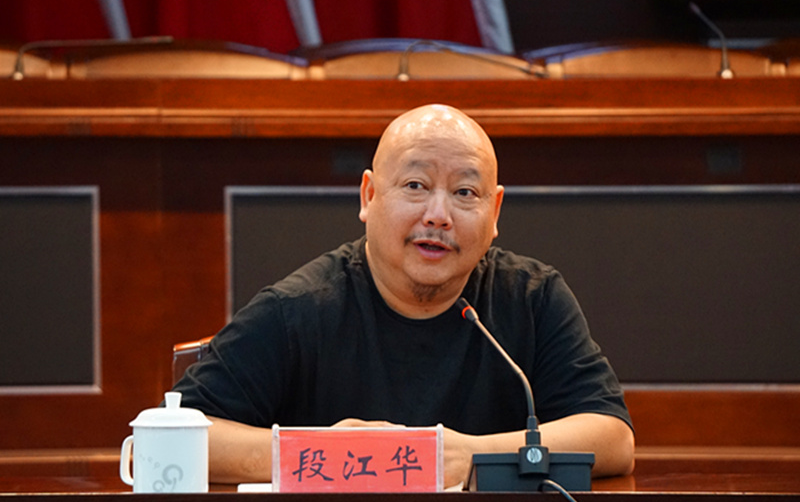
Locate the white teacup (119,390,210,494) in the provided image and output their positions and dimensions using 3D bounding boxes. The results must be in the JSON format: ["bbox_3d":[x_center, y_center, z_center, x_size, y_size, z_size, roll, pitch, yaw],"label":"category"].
[{"bbox_3d":[-0.279,0.231,4.905,0.117,0.127,0.098,0,1,30],"label":"white teacup"}]

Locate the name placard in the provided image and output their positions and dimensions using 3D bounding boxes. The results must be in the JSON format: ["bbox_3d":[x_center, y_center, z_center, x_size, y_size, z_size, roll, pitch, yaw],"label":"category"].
[{"bbox_3d":[-0.050,0.249,4.880,0.200,0.090,0.060,0,0,0],"label":"name placard"}]

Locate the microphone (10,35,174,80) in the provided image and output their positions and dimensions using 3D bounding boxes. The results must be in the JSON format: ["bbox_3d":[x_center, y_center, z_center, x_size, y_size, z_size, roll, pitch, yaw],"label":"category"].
[{"bbox_3d":[-0.664,-0.392,8.970,0.350,0.140,0.180,0,1,-18],"label":"microphone"}]

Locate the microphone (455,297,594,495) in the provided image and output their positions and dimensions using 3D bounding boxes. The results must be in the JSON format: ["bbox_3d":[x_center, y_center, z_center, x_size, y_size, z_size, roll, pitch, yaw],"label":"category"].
[{"bbox_3d":[0.151,0.173,4.980,0.150,0.235,0.240,0,1,-9],"label":"microphone"}]

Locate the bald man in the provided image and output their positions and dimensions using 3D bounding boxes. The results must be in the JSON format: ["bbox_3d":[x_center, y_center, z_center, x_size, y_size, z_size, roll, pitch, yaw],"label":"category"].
[{"bbox_3d":[0.005,0.430,5.370,0.590,1.230,0.750,0,0,-1],"label":"bald man"}]

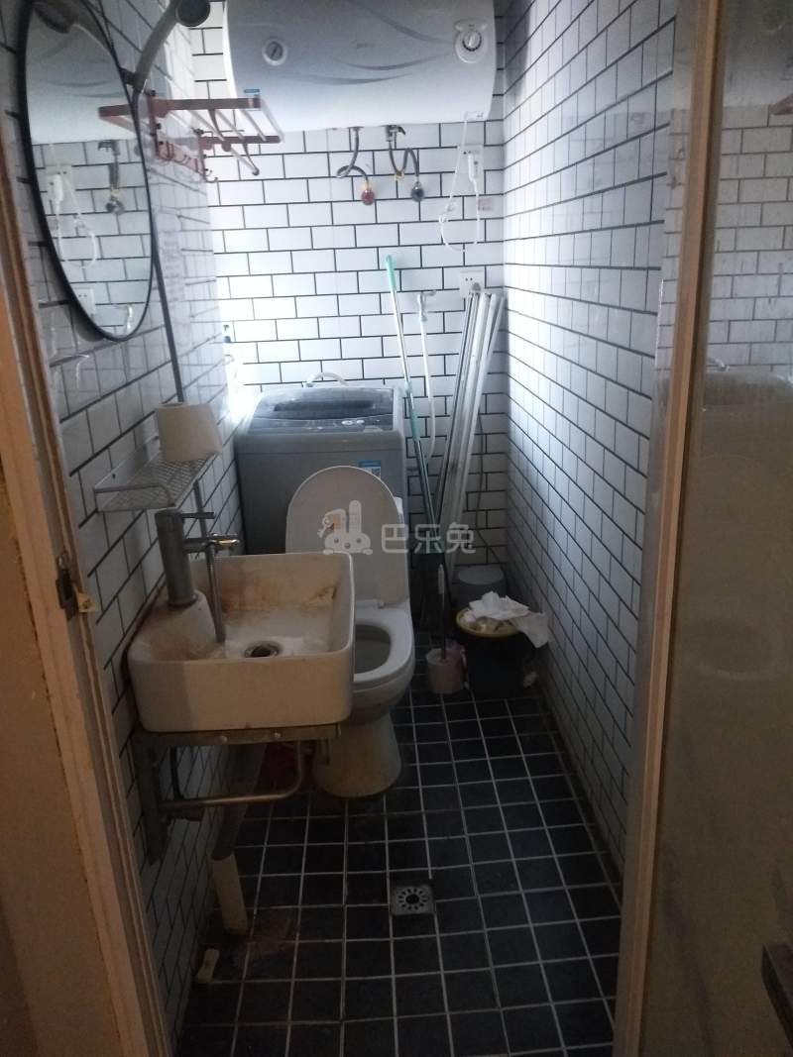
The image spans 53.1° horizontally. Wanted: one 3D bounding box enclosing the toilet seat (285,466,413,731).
[{"bbox_3d":[-0.135,0.126,2.106,0.351,0.473,0.534,-3,19,-2],"label":"toilet seat"}]

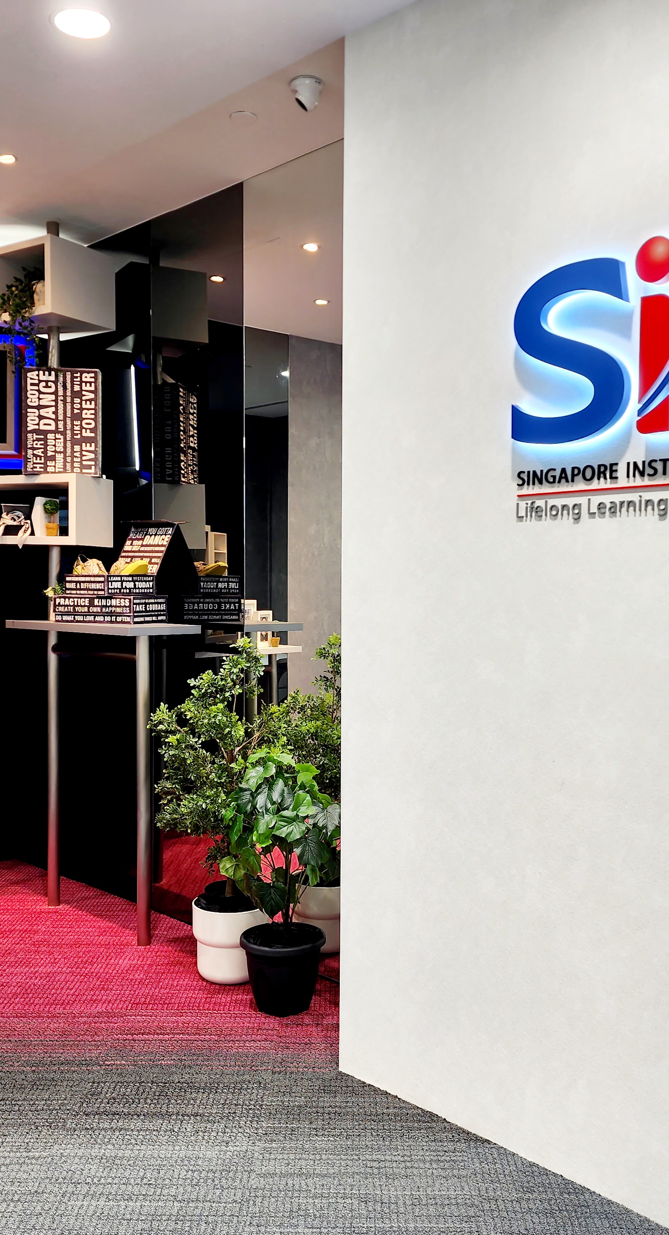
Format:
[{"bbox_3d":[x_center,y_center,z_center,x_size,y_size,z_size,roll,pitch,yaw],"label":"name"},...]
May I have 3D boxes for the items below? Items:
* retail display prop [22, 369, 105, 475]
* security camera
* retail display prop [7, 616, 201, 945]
[{"bbox_3d":[-1.123,-0.797,4.527,0.304,0.432,0.135,0,1,-10],"label":"retail display prop"},{"bbox_3d":[-0.090,-1.575,3.318,0.102,0.085,0.100,0,1,8],"label":"security camera"},{"bbox_3d":[-0.945,0.630,4.390,0.324,1.220,0.915,-1,2,-44],"label":"retail display prop"}]

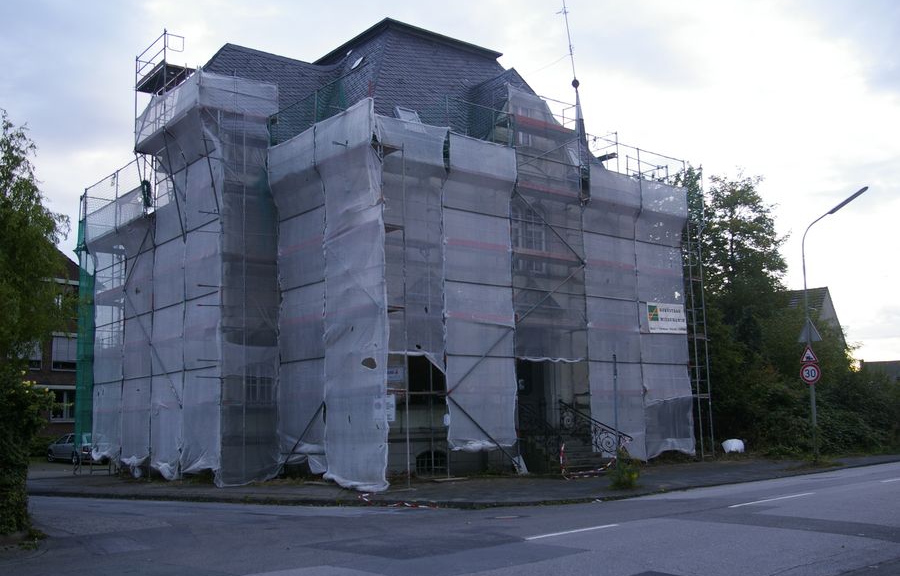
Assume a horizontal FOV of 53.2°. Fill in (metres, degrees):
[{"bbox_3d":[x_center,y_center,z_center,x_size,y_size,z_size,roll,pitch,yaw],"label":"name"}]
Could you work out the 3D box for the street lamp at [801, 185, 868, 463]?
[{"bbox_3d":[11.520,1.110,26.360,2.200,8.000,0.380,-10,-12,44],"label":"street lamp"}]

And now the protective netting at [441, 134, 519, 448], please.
[{"bbox_3d":[0.948,0.114,24.611,2.500,8.450,0.420,6,-11,-39],"label":"protective netting"}]

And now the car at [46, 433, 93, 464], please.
[{"bbox_3d":[-18.600,8.050,45.200,4.250,1.430,1.760,-9,-12,42],"label":"car"}]

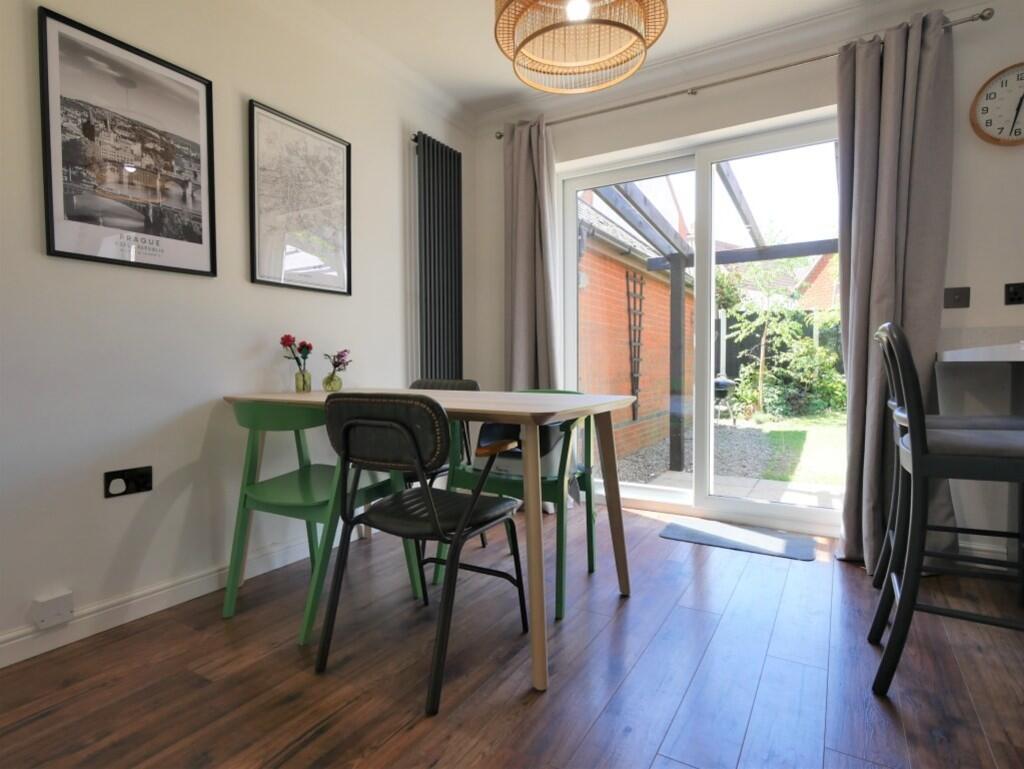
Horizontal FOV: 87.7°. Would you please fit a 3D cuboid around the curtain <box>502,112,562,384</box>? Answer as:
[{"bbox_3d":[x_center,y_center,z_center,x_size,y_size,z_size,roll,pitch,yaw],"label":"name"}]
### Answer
[{"bbox_3d":[0.118,-0.408,3.224,0.370,2.310,0.160,1,3,32],"label":"curtain"}]

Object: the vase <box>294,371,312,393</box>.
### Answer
[{"bbox_3d":[-0.904,-0.008,2.327,0.065,0.095,0.065,1,3,32],"label":"vase"}]

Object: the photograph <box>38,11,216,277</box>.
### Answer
[{"bbox_3d":[-1.283,-0.769,1.825,0.023,0.732,0.513,1,3,32],"label":"photograph"}]

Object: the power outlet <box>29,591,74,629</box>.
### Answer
[{"bbox_3d":[-1.413,0.696,1.643,0.045,0.086,0.086,1,3,32],"label":"power outlet"}]

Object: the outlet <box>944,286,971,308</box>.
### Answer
[{"bbox_3d":[1.892,-0.367,2.261,0.086,0.086,0.012,1,3,32],"label":"outlet"}]

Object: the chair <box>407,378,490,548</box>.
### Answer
[{"bbox_3d":[-0.436,0.384,2.436,0.490,0.805,0.530,1,3,32],"label":"chair"}]

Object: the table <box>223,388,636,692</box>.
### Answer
[{"bbox_3d":[-0.324,0.425,2.055,1.400,0.748,0.770,1,3,31],"label":"table"}]

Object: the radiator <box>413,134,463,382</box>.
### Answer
[{"bbox_3d":[-0.412,-0.500,3.137,0.068,1.790,0.360,1,3,32],"label":"radiator"}]

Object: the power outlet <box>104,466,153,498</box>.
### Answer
[{"bbox_3d":[-1.310,0.333,1.822,0.015,0.086,0.146,1,3,32],"label":"power outlet"}]

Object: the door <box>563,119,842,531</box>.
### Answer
[{"bbox_3d":[1.071,-0.284,3.009,1.780,2.090,0.110,1,3,32],"label":"door"}]

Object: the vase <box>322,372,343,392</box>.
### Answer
[{"bbox_3d":[-0.811,-0.012,2.422,0.087,0.091,0.087,1,3,32],"label":"vase"}]

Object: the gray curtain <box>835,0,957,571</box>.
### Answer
[{"bbox_3d":[1.629,-0.359,2.283,0.430,2.280,0.180,1,3,32],"label":"gray curtain"}]

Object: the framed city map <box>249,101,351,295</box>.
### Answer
[{"bbox_3d":[-0.933,-0.793,2.393,0.023,0.737,0.518,1,3,32],"label":"framed city map"}]

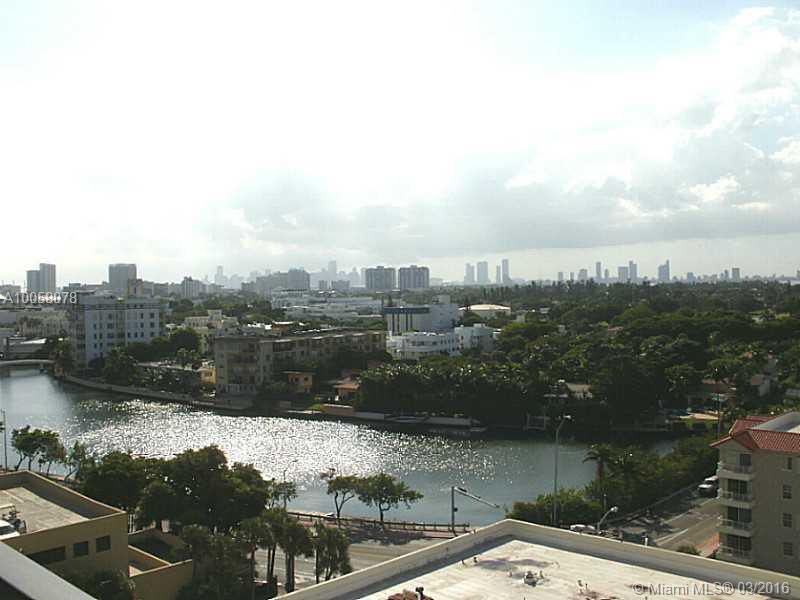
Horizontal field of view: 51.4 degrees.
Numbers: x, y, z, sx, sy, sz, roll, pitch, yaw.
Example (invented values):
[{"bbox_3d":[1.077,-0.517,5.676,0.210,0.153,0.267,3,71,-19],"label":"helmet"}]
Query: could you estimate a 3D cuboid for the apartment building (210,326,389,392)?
[{"bbox_3d":[-29.504,17.663,248.752,45.000,14.100,23.700,-2,2,-42],"label":"apartment building"}]

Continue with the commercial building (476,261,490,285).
[{"bbox_3d":[649.331,-214.784,6497.940,80.000,196.000,40.000,-1,1,0],"label":"commercial building"}]

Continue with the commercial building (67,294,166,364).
[{"bbox_3d":[-101.422,11.432,297.737,27.500,28.000,22.000,-1,1,-23],"label":"commercial building"}]

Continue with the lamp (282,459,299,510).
[{"bbox_3d":[-14.072,23.983,104.480,0.600,7.200,1.700,-2,1,-37],"label":"lamp"}]

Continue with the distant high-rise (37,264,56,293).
[{"bbox_3d":[-931.479,-50.965,2198.991,38.000,96.000,34.000,-1,1,-23],"label":"distant high-rise"}]

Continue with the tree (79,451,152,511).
[{"bbox_3d":[-38.264,23.910,111.629,9.400,7.900,9.000,-1,1,0],"label":"tree"}]

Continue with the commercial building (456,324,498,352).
[{"bbox_3d":[28.960,15.621,311.855,15.000,13.800,13.500,-1,1,6],"label":"commercial building"}]

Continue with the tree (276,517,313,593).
[{"bbox_3d":[-10.090,24.344,79.015,3.500,7.300,3.500,-1,1,0],"label":"tree"}]

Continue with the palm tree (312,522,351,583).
[{"bbox_3d":[-6.754,24.946,81.438,3.600,5.900,3.600,-1,1,0],"label":"palm tree"}]

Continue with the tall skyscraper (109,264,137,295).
[{"bbox_3d":[-731.104,-50.721,2189.054,58.000,90.000,35.000,-1,1,-3],"label":"tall skyscraper"}]

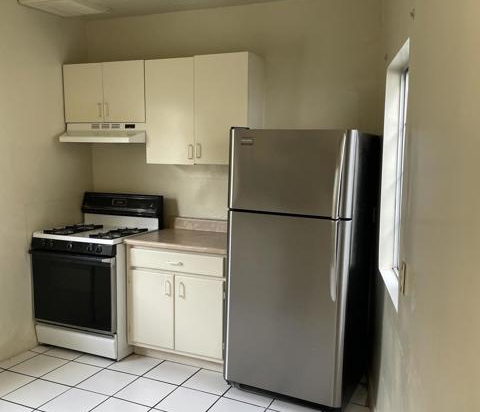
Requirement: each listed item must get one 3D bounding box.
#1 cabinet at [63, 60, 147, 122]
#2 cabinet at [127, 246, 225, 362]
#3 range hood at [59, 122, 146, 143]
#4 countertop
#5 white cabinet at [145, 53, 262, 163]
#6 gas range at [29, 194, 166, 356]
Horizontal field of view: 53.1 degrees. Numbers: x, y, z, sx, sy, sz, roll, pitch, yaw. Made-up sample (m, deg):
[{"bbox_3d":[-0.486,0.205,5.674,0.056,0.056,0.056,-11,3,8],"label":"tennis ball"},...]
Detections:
[{"bbox_3d":[-1.012,-0.911,3.966,0.793,0.466,0.320,4,7,24],"label":"cabinet"},{"bbox_3d":[-0.319,0.682,3.622,0.810,0.818,0.630,4,7,24],"label":"cabinet"},{"bbox_3d":[-1.034,-0.588,3.921,0.760,0.162,0.480,4,7,24],"label":"range hood"},{"bbox_3d":[-0.305,0.260,3.561,0.810,0.040,0.650,4,7,24],"label":"countertop"},{"bbox_3d":[-0.267,-0.703,3.648,0.835,0.779,0.320,4,7,24],"label":"white cabinet"},{"bbox_3d":[-1.096,0.504,3.831,0.770,1.155,0.700,4,7,24],"label":"gas range"}]

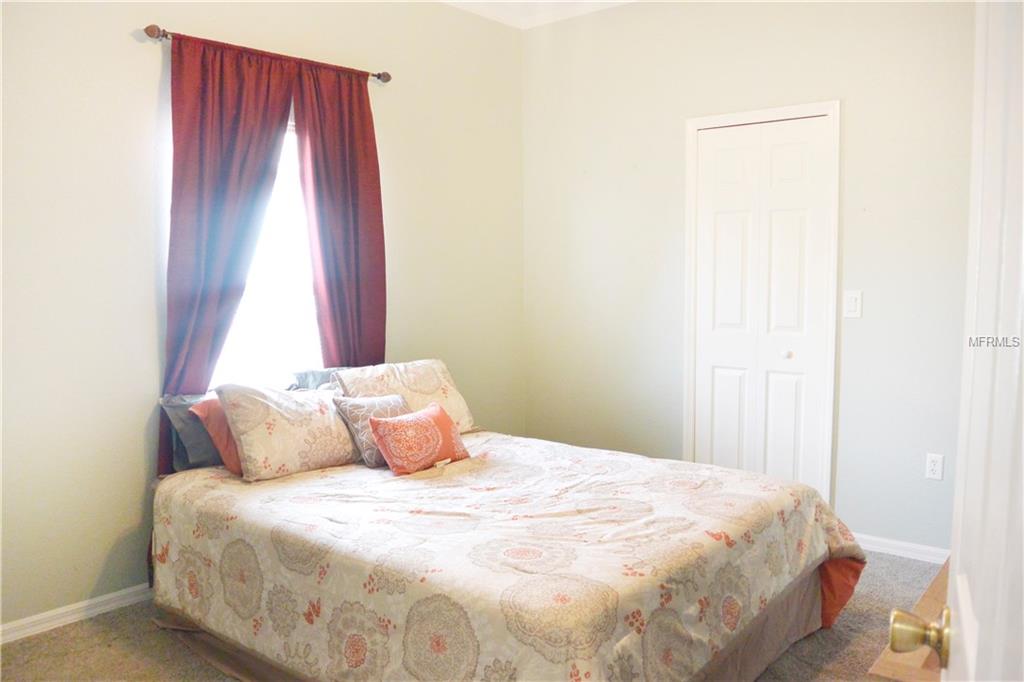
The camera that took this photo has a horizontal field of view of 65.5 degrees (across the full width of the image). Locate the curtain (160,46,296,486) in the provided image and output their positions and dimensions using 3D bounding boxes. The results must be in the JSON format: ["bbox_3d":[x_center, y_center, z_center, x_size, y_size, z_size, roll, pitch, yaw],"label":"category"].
[{"bbox_3d":[-1.219,-0.168,3.415,0.120,2.170,0.760,4,8,42],"label":"curtain"}]

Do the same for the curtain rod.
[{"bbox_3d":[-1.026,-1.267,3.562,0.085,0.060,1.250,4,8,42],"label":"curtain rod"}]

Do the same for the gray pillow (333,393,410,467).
[{"bbox_3d":[-0.553,0.360,3.461,0.400,0.400,0.150,-2,-40,-51],"label":"gray pillow"}]

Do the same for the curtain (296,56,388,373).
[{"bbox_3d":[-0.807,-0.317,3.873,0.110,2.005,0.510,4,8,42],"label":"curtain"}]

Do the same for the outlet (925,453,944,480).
[{"bbox_3d":[1.870,0.558,3.522,0.070,0.114,0.010,4,8,42],"label":"outlet"}]

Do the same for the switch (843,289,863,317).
[{"bbox_3d":[1.583,-0.169,3.697,0.078,0.125,0.012,4,8,42],"label":"switch"}]

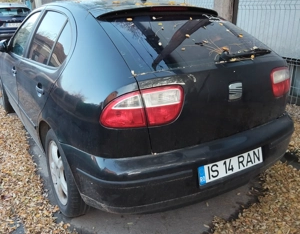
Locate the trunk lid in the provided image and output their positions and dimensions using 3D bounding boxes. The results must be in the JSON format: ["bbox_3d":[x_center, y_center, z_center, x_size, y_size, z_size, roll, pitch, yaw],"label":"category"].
[{"bbox_3d":[0.283,-0.338,1.819,1.120,0.700,0.695,-12,23,-30],"label":"trunk lid"}]

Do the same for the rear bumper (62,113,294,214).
[{"bbox_3d":[0.371,0.195,1.869,1.690,0.390,0.505,-12,23,-30],"label":"rear bumper"}]

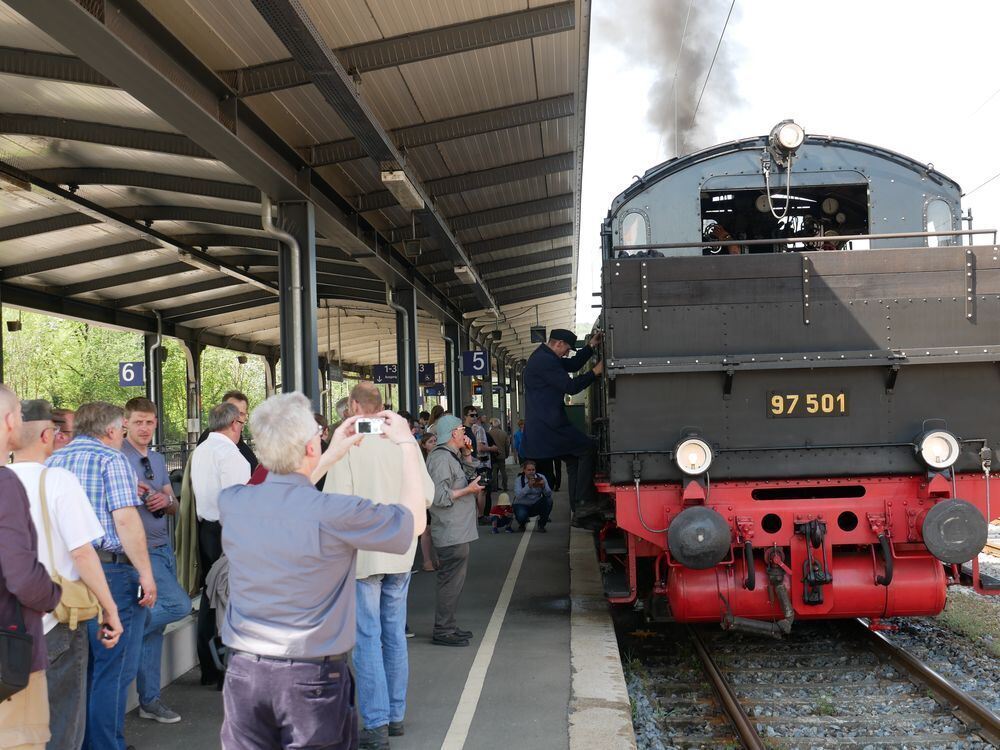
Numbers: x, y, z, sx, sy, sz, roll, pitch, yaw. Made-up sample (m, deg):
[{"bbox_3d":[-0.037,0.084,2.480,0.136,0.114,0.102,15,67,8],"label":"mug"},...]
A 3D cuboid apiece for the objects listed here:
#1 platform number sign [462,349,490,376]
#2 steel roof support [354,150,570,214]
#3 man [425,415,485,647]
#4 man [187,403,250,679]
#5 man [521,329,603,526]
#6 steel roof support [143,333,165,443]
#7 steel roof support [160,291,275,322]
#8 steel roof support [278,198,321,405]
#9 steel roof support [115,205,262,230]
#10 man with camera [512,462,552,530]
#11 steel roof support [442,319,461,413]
[{"bbox_3d":[-0.476,-0.220,27.260,0.490,0.490,0.080,-2,-2,3],"label":"platform number sign"},{"bbox_3d":[-0.366,-1.985,14.309,2.257,0.177,0.100,-11,-2,3],"label":"steel roof support"},{"bbox_3d":[-0.336,1.146,10.445,0.420,1.698,0.520,-2,-2,9],"label":"man"},{"bbox_3d":[-1.724,1.042,8.521,0.340,1.730,0.480,-1,-2,-32],"label":"man"},{"bbox_3d":[0.540,0.461,12.180,0.690,1.710,0.520,-2,-2,-5],"label":"man"},{"bbox_3d":[-6.806,0.949,27.513,0.250,3.510,0.250,-2,-2,3],"label":"steel roof support"},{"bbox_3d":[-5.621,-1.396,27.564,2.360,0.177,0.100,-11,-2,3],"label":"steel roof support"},{"bbox_3d":[-1.699,0.274,11.820,0.300,3.510,0.300,-2,-2,3],"label":"steel roof support"},{"bbox_3d":[-3.490,-1.865,16.869,2.355,0.220,0.100,6,-1,3],"label":"steel roof support"},{"bbox_3d":[0.473,1.759,20.310,0.580,1.017,0.680,-2,-2,3],"label":"man with camera"},{"bbox_3d":[-0.902,0.763,27.251,0.300,3.510,0.300,-2,-2,3],"label":"steel roof support"}]

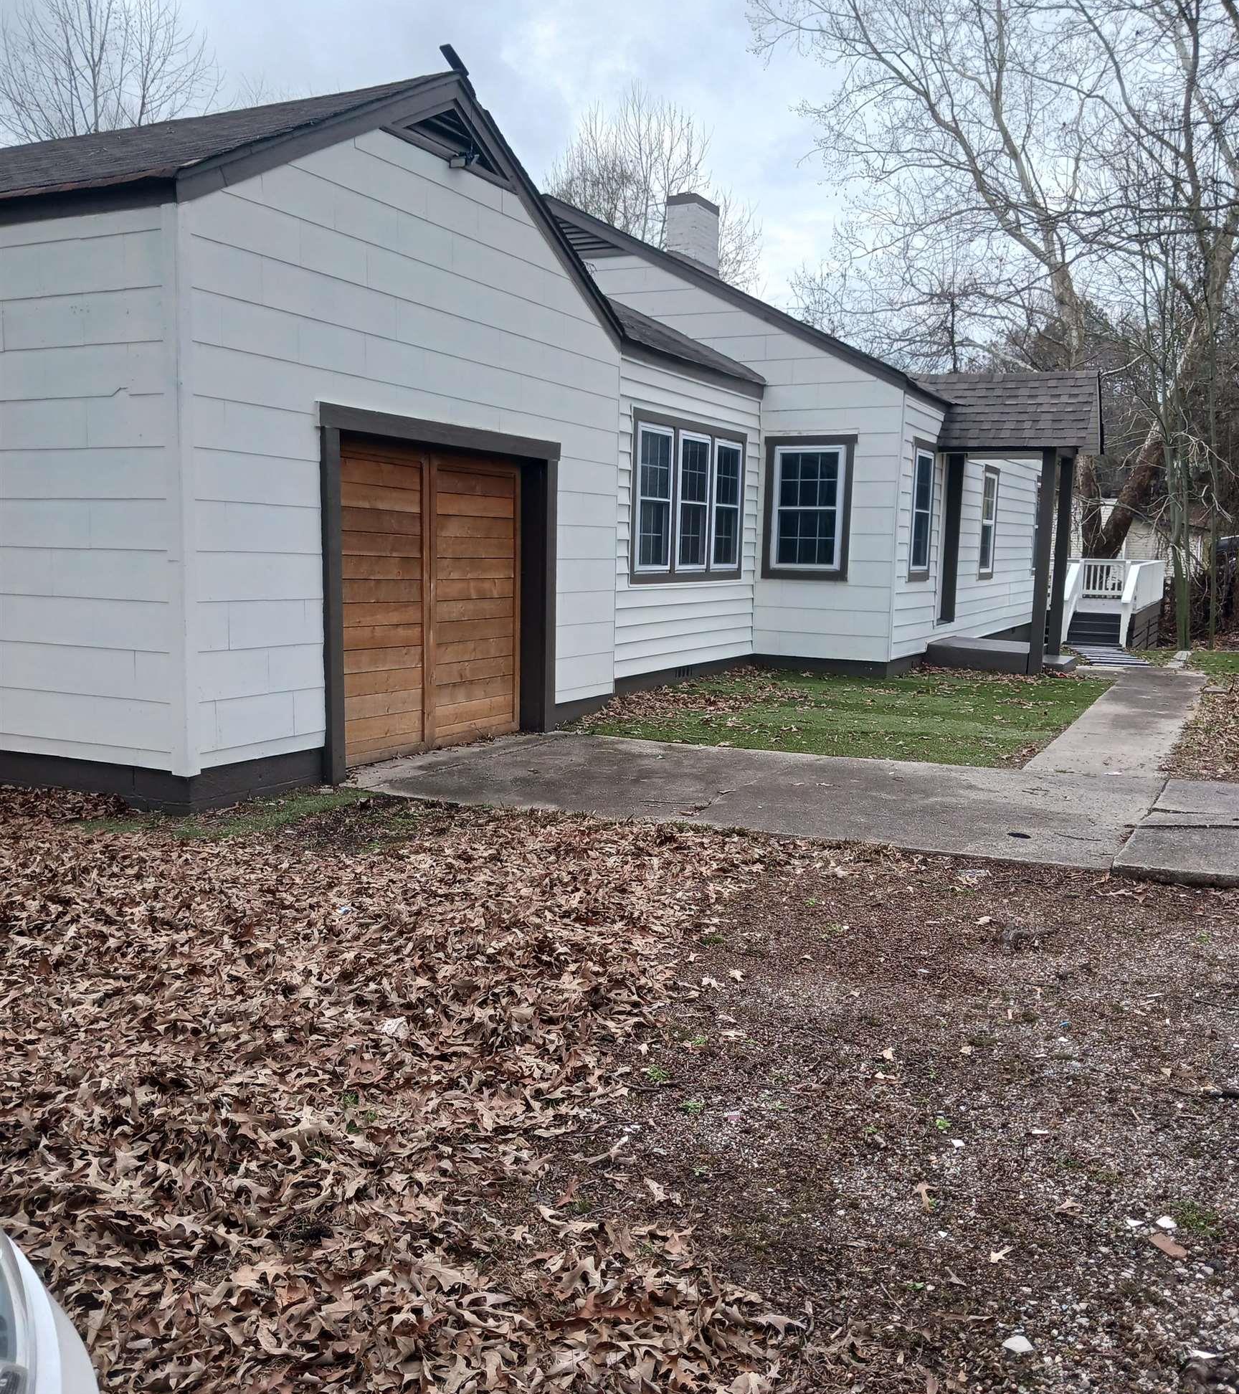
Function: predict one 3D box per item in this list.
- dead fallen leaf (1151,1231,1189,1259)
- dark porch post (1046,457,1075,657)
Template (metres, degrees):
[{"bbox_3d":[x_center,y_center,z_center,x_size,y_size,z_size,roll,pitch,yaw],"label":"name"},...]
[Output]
[{"bbox_3d":[1.196,1.191,2.800,0.048,0.018,0.097,-1,7,-21],"label":"dead fallen leaf"},{"bbox_3d":[5.581,-1.766,16.268,0.140,2.500,0.140,4,7,26],"label":"dark porch post"}]

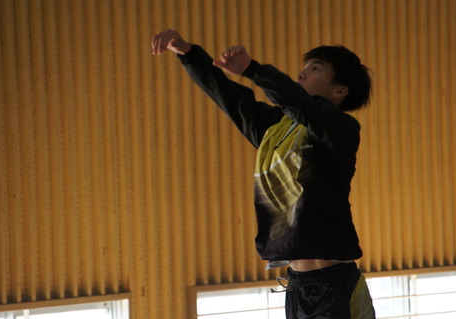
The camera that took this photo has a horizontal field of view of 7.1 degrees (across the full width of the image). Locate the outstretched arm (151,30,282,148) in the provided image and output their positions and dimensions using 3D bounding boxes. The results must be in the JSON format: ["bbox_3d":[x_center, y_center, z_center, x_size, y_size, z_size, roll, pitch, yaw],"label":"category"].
[{"bbox_3d":[-0.037,-0.227,11.800,0.580,0.180,0.160,33,-19,-31],"label":"outstretched arm"}]

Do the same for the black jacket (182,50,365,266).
[{"bbox_3d":[0.142,-0.013,11.750,0.540,0.690,0.480,-2,1,-33],"label":"black jacket"}]

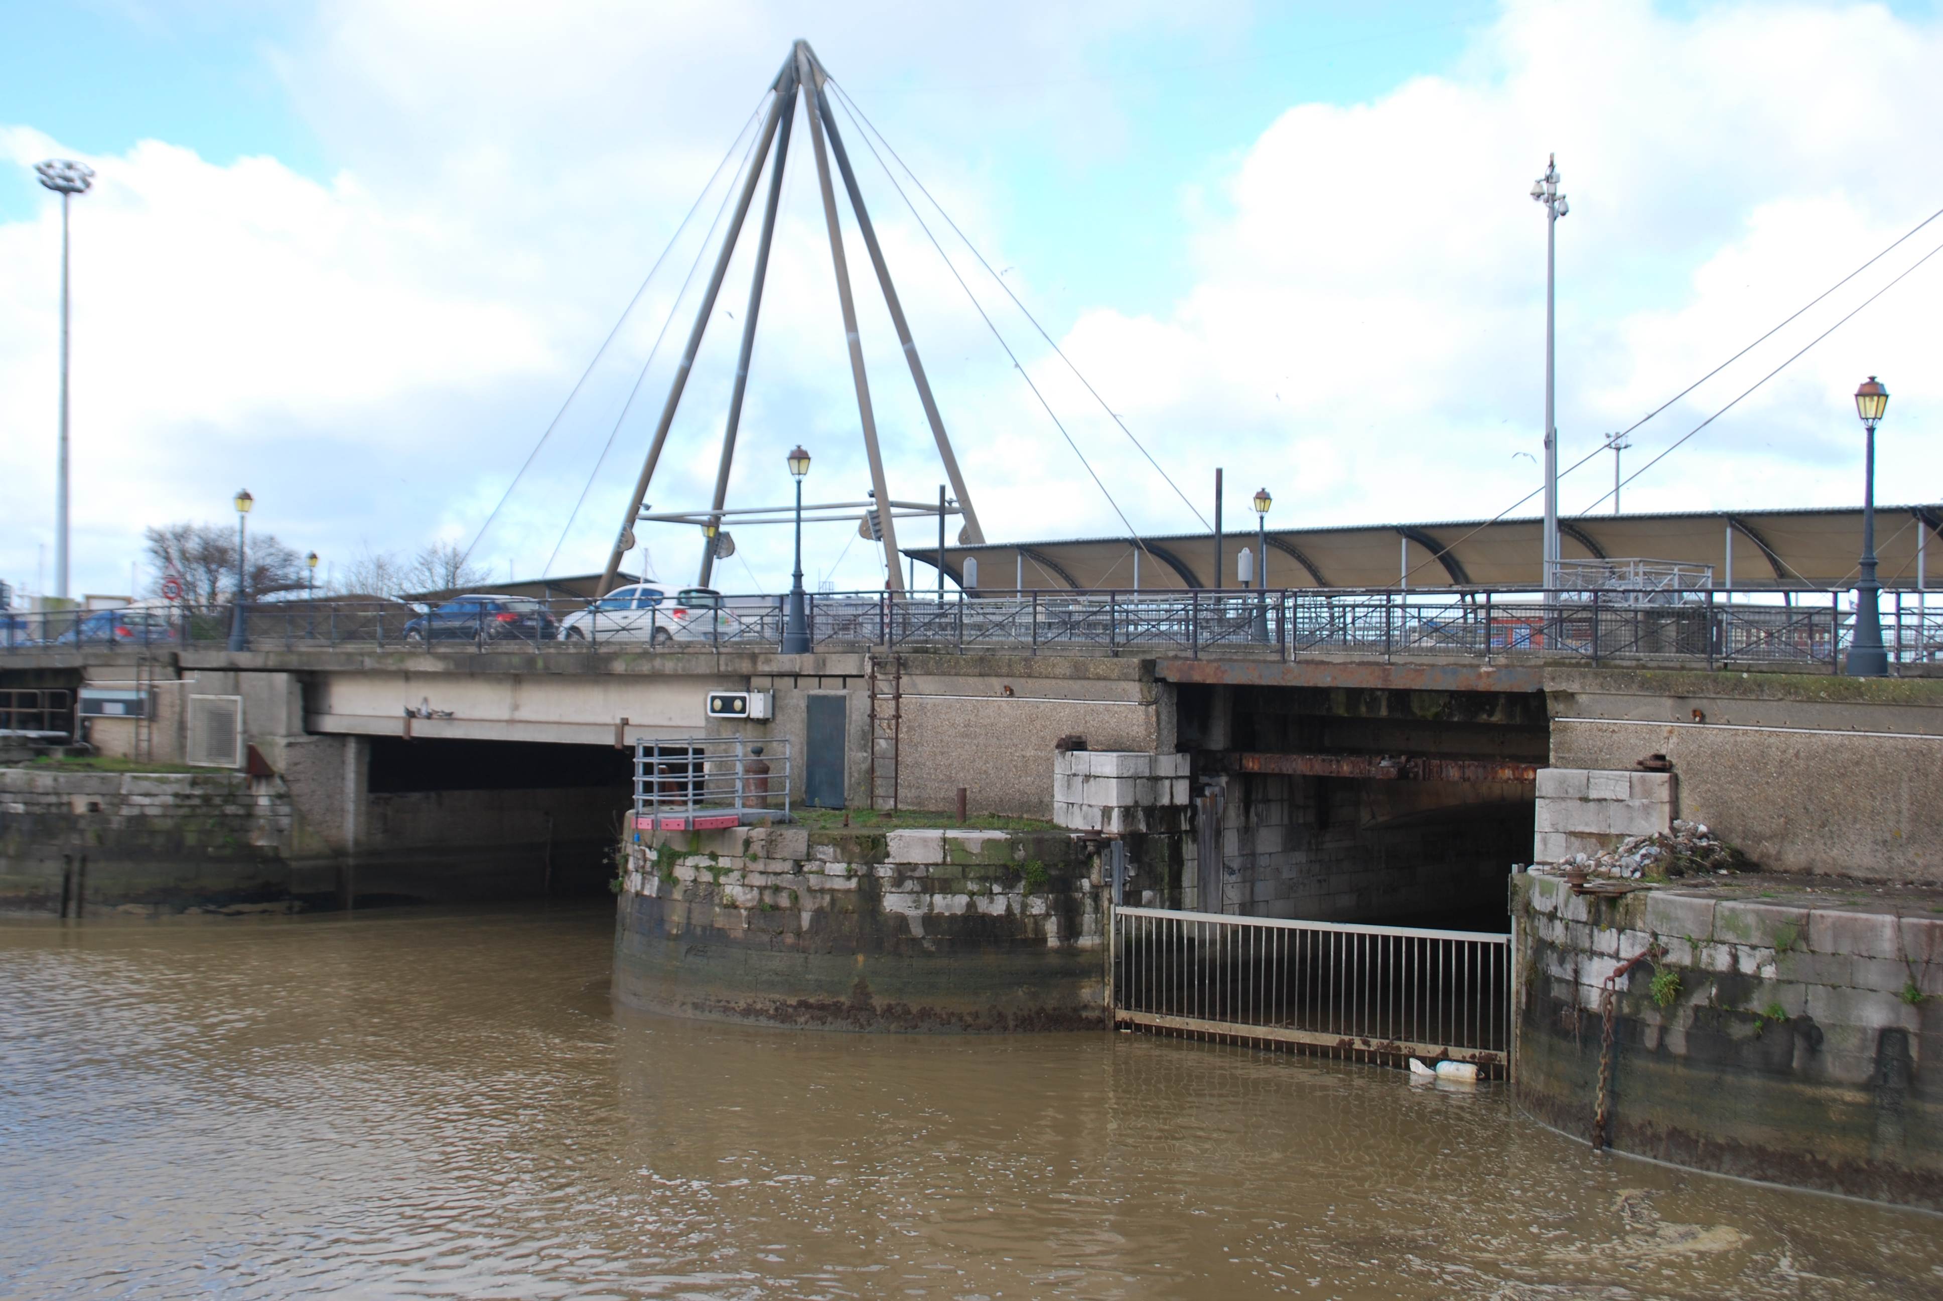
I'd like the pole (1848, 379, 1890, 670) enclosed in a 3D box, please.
[{"bbox_3d":[10.663,-1.474,30.800,0.480,3.550,0.480,1,0,-45],"label":"pole"}]

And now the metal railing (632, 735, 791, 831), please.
[{"bbox_3d":[-4.007,1.991,38.900,1.250,1.300,2.600,0,0,38],"label":"metal railing"}]

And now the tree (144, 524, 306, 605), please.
[{"bbox_3d":[-30.235,-2.273,105.000,6.600,5.800,6.000,1,0,0],"label":"tree"}]

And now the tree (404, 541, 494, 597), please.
[{"bbox_3d":[-26.212,-2.396,130.000,4.400,6.100,4.300,1,0,0],"label":"tree"}]

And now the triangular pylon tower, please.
[{"bbox_3d":[-6.701,-11.467,100.000,19.500,23.900,6.300,0,0,45],"label":"triangular pylon tower"}]

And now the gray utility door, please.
[{"bbox_3d":[-2.478,1.711,44.100,0.080,1.970,1.000,1,0,-45],"label":"gray utility door"}]

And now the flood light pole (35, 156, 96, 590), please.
[{"bbox_3d":[-47.210,-12.400,135.000,3.000,26.400,3.000,1,0,0],"label":"flood light pole"}]

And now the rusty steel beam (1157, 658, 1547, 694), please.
[{"bbox_3d":[5.140,0.357,36.290,0.300,0.340,6.750,1,0,-45],"label":"rusty steel beam"}]

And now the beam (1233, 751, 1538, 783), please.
[{"bbox_3d":[6.350,1.735,38.270,5.950,0.280,0.280,0,0,34],"label":"beam"}]

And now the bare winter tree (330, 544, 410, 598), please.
[{"bbox_3d":[-30.092,-2.282,130.000,4.000,5.900,4.000,1,0,0],"label":"bare winter tree"}]

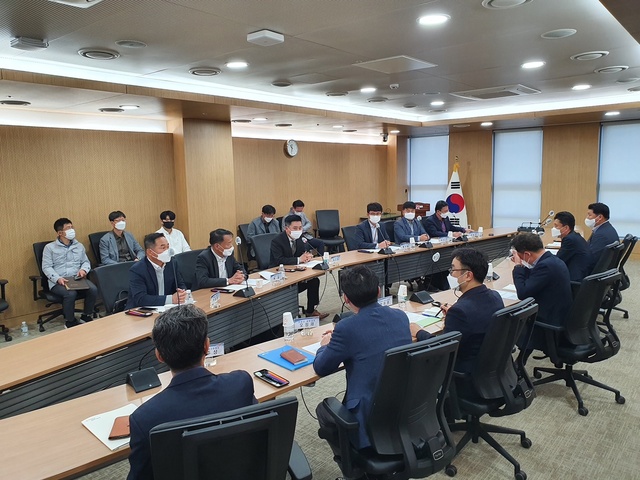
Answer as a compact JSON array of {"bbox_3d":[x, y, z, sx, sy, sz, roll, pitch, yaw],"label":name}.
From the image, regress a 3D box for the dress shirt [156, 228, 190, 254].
[{"bbox_3d":[-1.961,0.106,6.301,0.520,0.600,0.400,-5,9,-25],"label":"dress shirt"}]

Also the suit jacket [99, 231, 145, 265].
[{"bbox_3d":[-2.407,0.184,5.807,0.520,0.600,0.420,-6,9,-30],"label":"suit jacket"}]

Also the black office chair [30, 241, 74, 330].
[{"bbox_3d":[-2.991,0.507,5.649,0.640,0.970,0.640,3,9,30],"label":"black office chair"}]

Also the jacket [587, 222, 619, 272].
[{"bbox_3d":[3.063,0.135,5.249,0.400,0.620,0.470,6,11,42],"label":"jacket"}]

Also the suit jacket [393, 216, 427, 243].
[{"bbox_3d":[1.273,-0.027,6.895,0.500,0.630,0.480,-5,9,-27],"label":"suit jacket"}]

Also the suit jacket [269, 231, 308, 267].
[{"bbox_3d":[-0.326,0.221,5.151,0.420,0.630,0.490,6,11,42],"label":"suit jacket"}]

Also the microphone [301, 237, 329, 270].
[{"bbox_3d":[-0.076,0.137,5.106,0.330,0.280,0.130,5,10,39],"label":"microphone"}]

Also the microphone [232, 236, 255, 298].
[{"bbox_3d":[-0.628,0.226,3.992,0.190,0.470,0.130,6,11,41],"label":"microphone"}]

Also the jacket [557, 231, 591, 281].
[{"bbox_3d":[2.510,0.244,4.742,0.500,0.640,0.470,-7,10,-37],"label":"jacket"}]

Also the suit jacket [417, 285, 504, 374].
[{"bbox_3d":[0.903,0.556,2.830,0.500,0.630,0.500,-6,9,-31],"label":"suit jacket"}]

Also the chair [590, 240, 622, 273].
[{"bbox_3d":[2.691,0.505,4.866,0.640,0.970,0.640,-9,11,-43],"label":"chair"}]

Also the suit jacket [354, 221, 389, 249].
[{"bbox_3d":[0.651,0.060,6.121,0.490,0.620,0.400,-5,9,-24],"label":"suit jacket"}]

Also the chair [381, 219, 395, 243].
[{"bbox_3d":[1.237,0.220,7.082,0.620,1.010,0.640,7,11,44],"label":"chair"}]

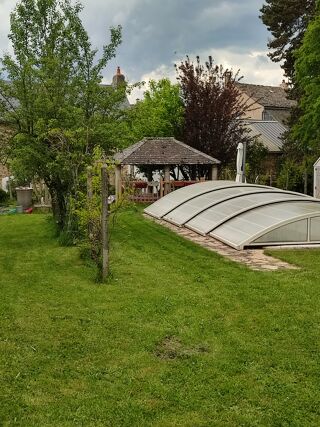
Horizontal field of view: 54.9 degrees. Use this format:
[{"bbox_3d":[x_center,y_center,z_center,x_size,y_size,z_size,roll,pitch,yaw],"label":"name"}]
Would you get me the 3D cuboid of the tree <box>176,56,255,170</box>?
[{"bbox_3d":[3.649,-5.834,20.923,5.600,9.120,5.400,-1,7,0],"label":"tree"}]

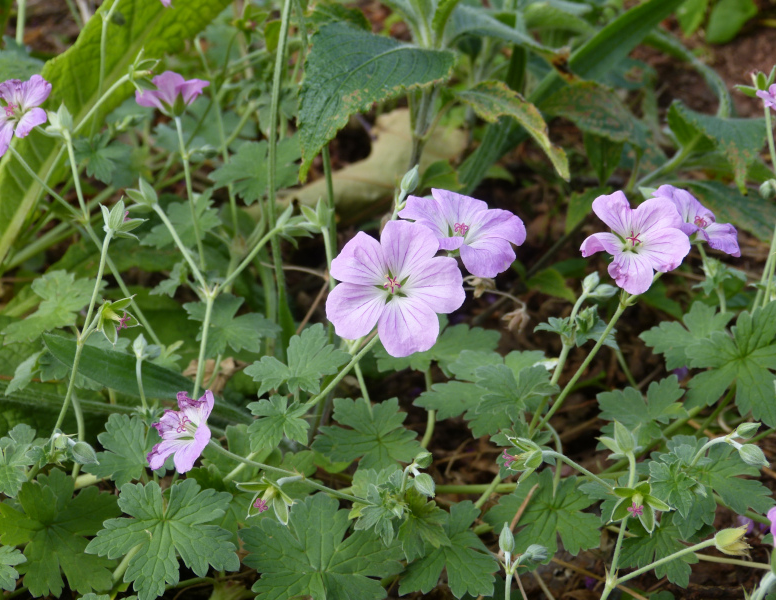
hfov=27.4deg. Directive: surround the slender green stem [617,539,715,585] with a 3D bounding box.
[{"bbox_3d":[0.081,0.076,0.463,0.032,0.002,0.002,-24,0,9],"label":"slender green stem"}]

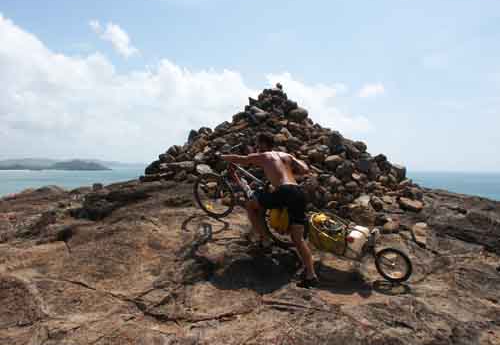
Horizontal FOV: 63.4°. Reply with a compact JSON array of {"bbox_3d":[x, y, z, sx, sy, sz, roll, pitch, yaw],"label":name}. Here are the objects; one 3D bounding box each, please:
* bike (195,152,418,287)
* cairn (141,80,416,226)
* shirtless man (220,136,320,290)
[{"bbox_3d":[0.583,0.469,5.214,3.049,1.080,0.600,18,7,22],"label":"bike"},{"bbox_3d":[0.720,-0.550,9.200,6.200,2.800,5.600,1,0,-3],"label":"cairn"},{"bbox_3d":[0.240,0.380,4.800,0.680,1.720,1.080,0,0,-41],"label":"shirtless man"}]

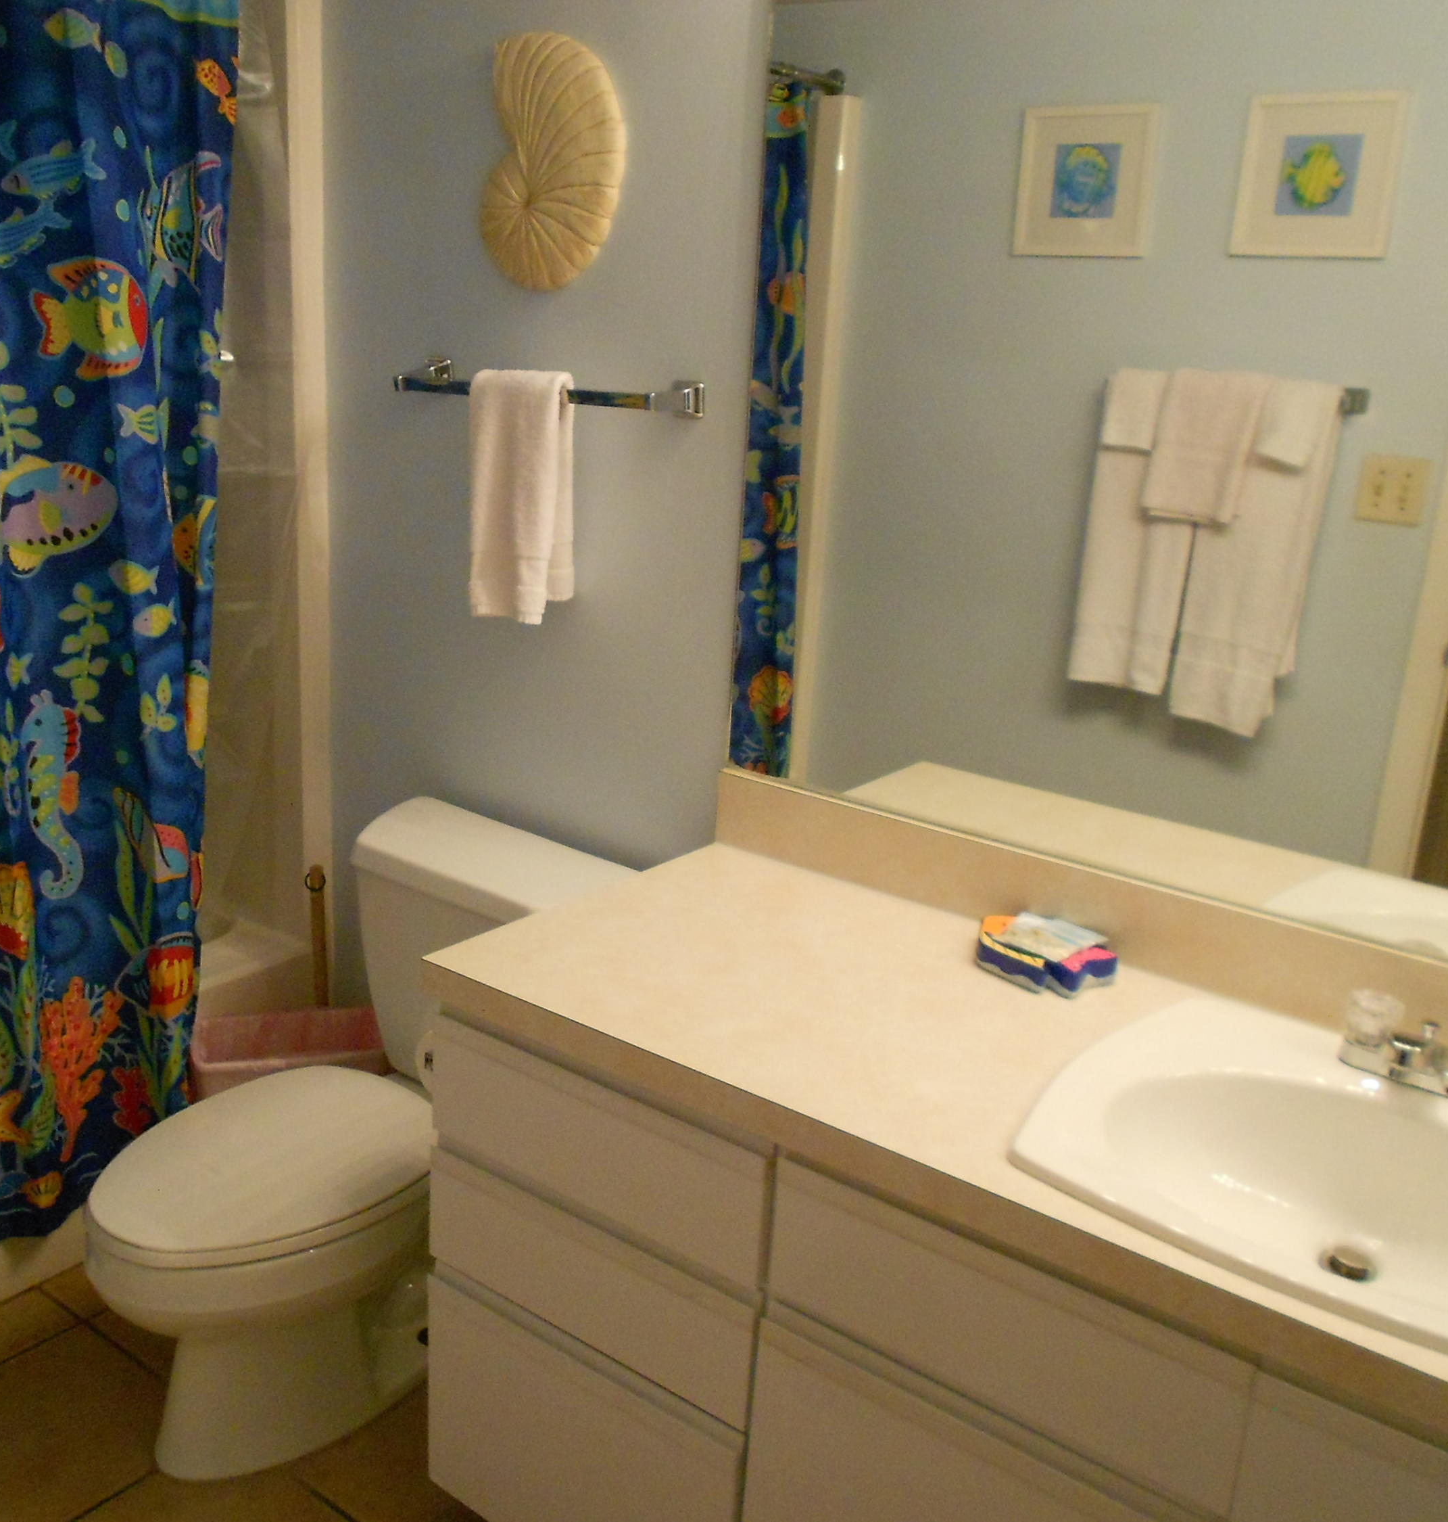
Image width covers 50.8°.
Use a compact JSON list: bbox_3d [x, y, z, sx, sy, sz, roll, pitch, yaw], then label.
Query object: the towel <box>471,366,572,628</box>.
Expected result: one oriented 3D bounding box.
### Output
[{"bbox_3d":[-0.280,-0.363,2.102,0.175,0.343,0.058,15,20,34],"label":"towel"}]

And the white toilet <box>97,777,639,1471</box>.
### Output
[{"bbox_3d":[-0.521,0.527,2.108,0.470,0.730,0.730,15,20,34],"label":"white toilet"}]

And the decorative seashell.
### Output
[{"bbox_3d":[-0.231,-0.794,2.029,0.250,0.320,0.050,15,20,34],"label":"decorative seashell"}]

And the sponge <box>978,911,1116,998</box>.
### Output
[{"bbox_3d":[0.356,0.222,1.723,0.102,0.034,0.157,-11,21,-40],"label":"sponge"}]

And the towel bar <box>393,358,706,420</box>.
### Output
[{"bbox_3d":[-0.252,-0.512,2.089,0.520,0.048,0.088,15,20,34],"label":"towel bar"}]

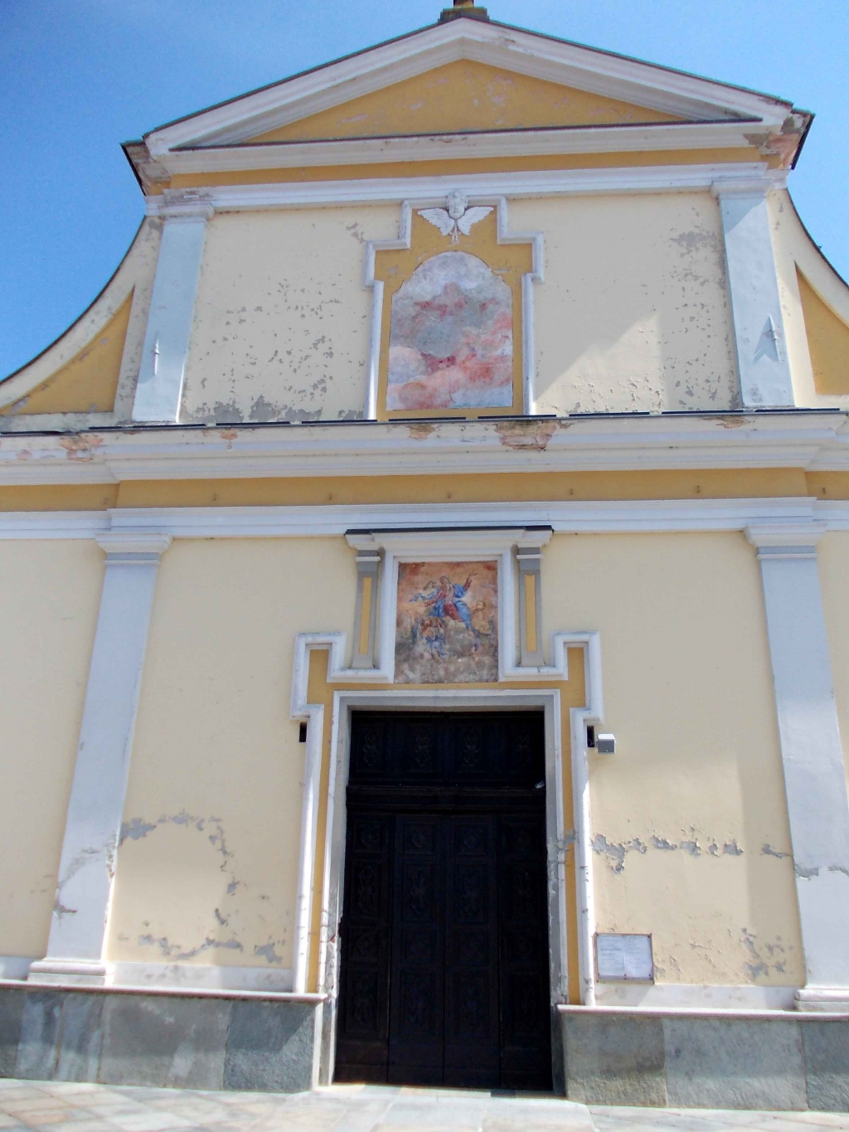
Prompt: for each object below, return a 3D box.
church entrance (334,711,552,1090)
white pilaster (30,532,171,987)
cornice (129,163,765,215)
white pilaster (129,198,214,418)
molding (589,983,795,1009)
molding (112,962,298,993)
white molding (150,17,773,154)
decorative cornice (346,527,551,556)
[{"bbox_3d":[0.189,2.992,8.527,1.905,3.267,0.104,0,-21,6],"label":"church entrance"},{"bbox_3d":[-3.061,1.706,8.869,0.783,4.254,0.244,0,-21,6],"label":"white pilaster"},{"bbox_3d":[0.357,-4.447,10.890,7.552,0.322,0.157,0,-21,6],"label":"cornice"},{"bbox_3d":[-2.911,-2.971,10.651,0.635,2.975,0.174,0,-21,6],"label":"white pilaster"},{"bbox_3d":[2.273,3.619,7.720,1.649,0.187,0.052,0,-21,6],"label":"molding"},{"bbox_3d":[-1.972,3.651,8.131,1.653,0.187,0.052,0,-21,6],"label":"molding"},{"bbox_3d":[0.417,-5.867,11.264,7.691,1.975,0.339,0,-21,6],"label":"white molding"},{"bbox_3d":[0.234,-0.244,9.292,2.088,0.235,0.209,0,-21,6],"label":"decorative cornice"}]

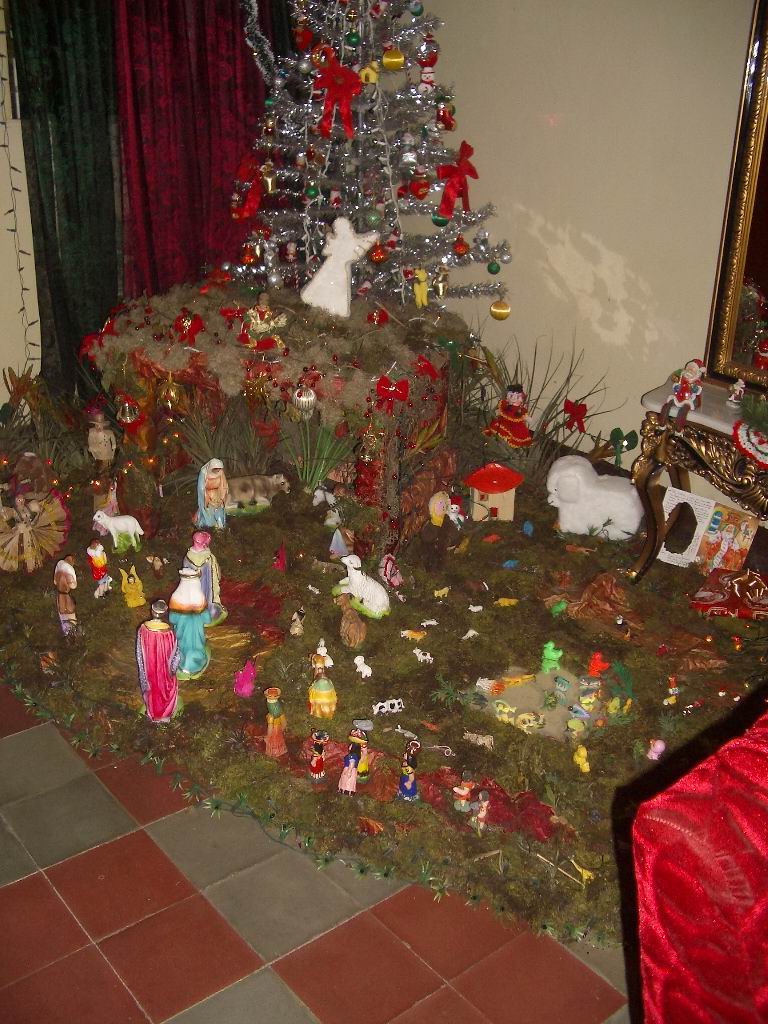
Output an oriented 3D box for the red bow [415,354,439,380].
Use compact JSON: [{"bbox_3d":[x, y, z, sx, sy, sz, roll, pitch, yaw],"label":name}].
[{"bbox_3d":[0.145,-0.493,3.530,0.088,0.092,0.050,-2,23,-13],"label":"red bow"}]

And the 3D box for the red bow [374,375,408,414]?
[{"bbox_3d":[0.024,-0.384,3.380,0.103,0.117,0.040,4,23,0],"label":"red bow"}]

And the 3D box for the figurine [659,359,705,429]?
[{"bbox_3d":[0.988,-0.389,3.420,0.130,0.240,0.125,19,27,32],"label":"figurine"}]

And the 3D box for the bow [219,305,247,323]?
[{"bbox_3d":[-0.567,-0.744,3.880,0.100,0.062,0.040,3,-22,-3],"label":"bow"}]

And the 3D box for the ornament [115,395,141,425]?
[{"bbox_3d":[-0.879,-0.345,3.550,0.080,0.092,0.080,3,23,-1],"label":"ornament"}]

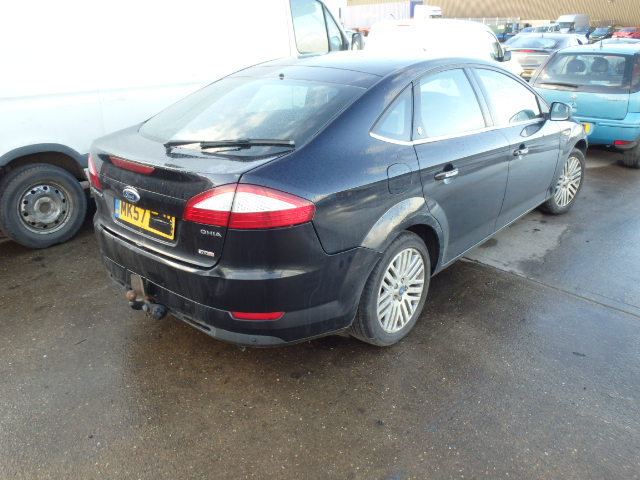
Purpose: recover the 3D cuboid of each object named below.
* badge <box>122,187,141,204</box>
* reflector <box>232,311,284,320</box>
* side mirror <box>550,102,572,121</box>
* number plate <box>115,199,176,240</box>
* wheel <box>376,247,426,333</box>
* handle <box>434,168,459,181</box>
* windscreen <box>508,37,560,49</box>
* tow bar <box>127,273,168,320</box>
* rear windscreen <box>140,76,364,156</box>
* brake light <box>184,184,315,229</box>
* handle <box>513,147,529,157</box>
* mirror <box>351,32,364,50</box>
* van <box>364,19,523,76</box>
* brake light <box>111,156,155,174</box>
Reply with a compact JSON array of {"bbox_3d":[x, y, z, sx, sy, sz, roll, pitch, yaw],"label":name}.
[{"bbox_3d":[-0.860,-0.207,2.367,0.150,0.063,0.015,16,24,39],"label":"badge"},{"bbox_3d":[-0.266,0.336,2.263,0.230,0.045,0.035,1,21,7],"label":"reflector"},{"bbox_3d":[1.815,-0.968,3.903,0.170,0.145,0.115,16,27,38],"label":"side mirror"},{"bbox_3d":[-0.831,-0.102,2.429,0.520,0.111,0.015,16,17,39],"label":"number plate"},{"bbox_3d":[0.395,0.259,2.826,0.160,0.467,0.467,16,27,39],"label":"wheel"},{"bbox_3d":[0.648,-0.336,2.644,0.055,0.042,0.235,16,27,39],"label":"handle"},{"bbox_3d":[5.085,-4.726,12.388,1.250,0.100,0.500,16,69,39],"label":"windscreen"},{"bbox_3d":[-0.849,0.283,2.534,0.210,0.200,0.150,16,27,38],"label":"tow bar"},{"bbox_3d":[-0.427,-0.692,2.815,1.240,0.110,0.760,16,49,38],"label":"rear windscreen"},{"bbox_3d":[-0.293,-0.155,2.087,0.560,0.205,0.210,8,23,25],"label":"brake light"},{"bbox_3d":[1.389,-0.610,3.546,0.055,0.045,0.235,16,27,38],"label":"handle"},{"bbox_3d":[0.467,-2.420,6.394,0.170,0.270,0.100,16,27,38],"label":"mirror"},{"bbox_3d":[2.953,-3.768,11.358,1.760,1.870,4.340,14,26,37],"label":"van"},{"bbox_3d":[-0.860,-0.346,2.403,0.370,0.035,0.040,16,27,38],"label":"brake light"}]

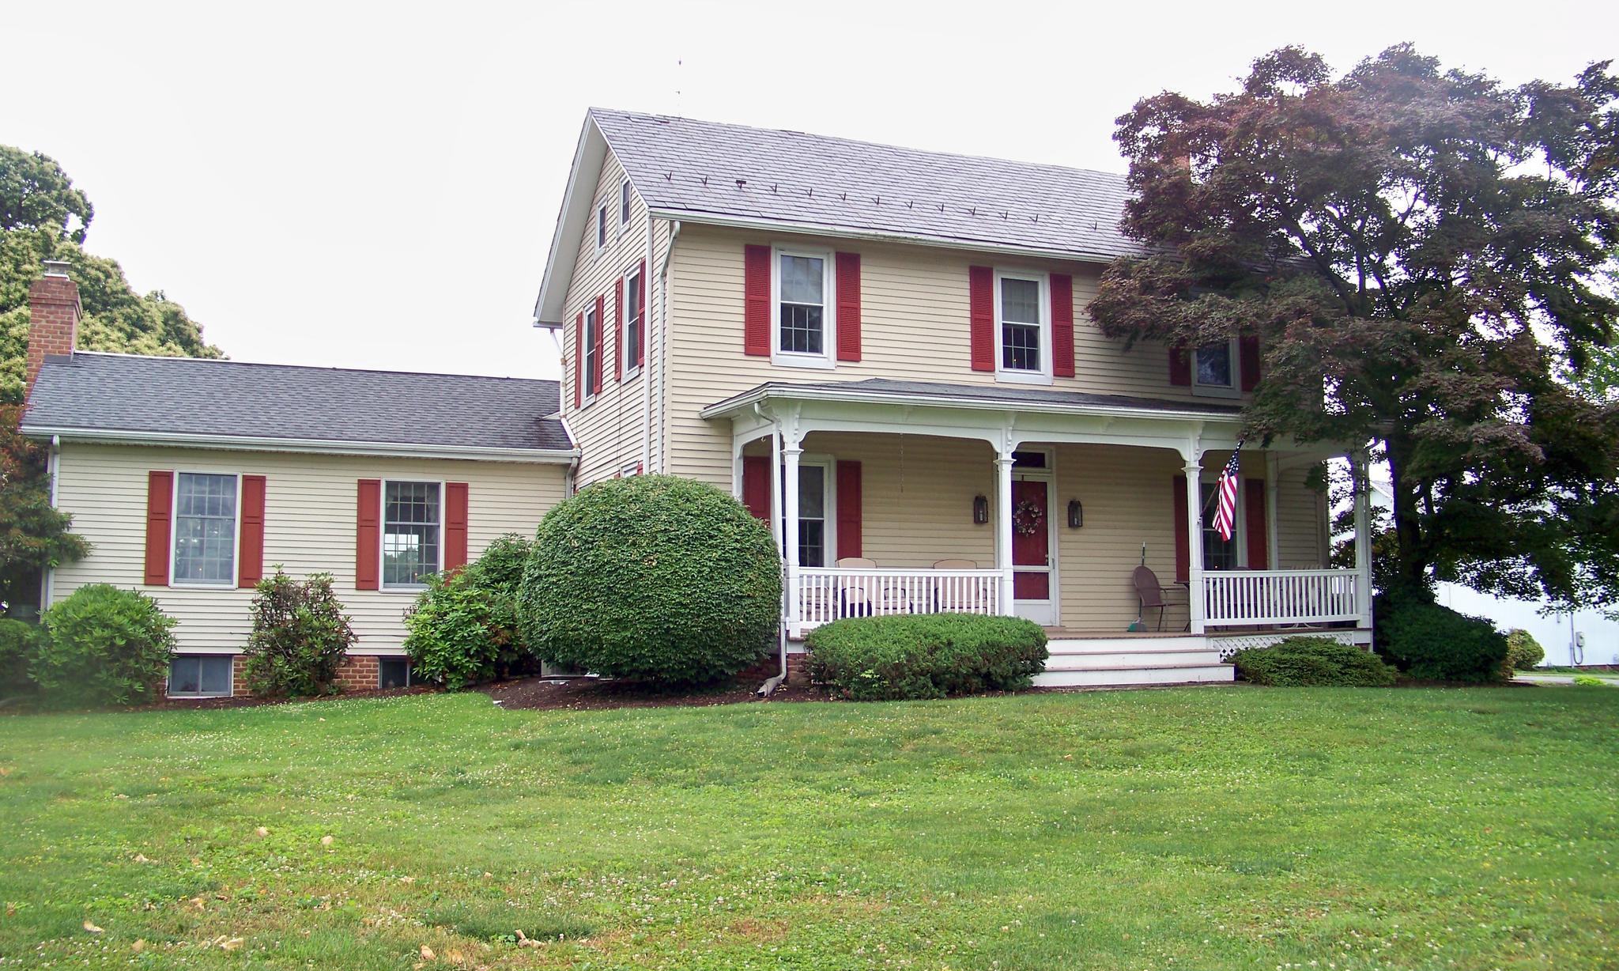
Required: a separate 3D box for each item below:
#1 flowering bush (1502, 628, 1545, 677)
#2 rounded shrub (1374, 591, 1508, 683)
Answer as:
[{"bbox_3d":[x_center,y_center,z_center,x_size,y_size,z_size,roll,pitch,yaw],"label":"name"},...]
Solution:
[{"bbox_3d":[13.854,3.233,30.000,0.950,0.930,0.930,2,-7,-21],"label":"flowering bush"},{"bbox_3d":[8.883,2.143,21.700,1.900,1.250,1.750,2,-7,-21],"label":"rounded shrub"}]

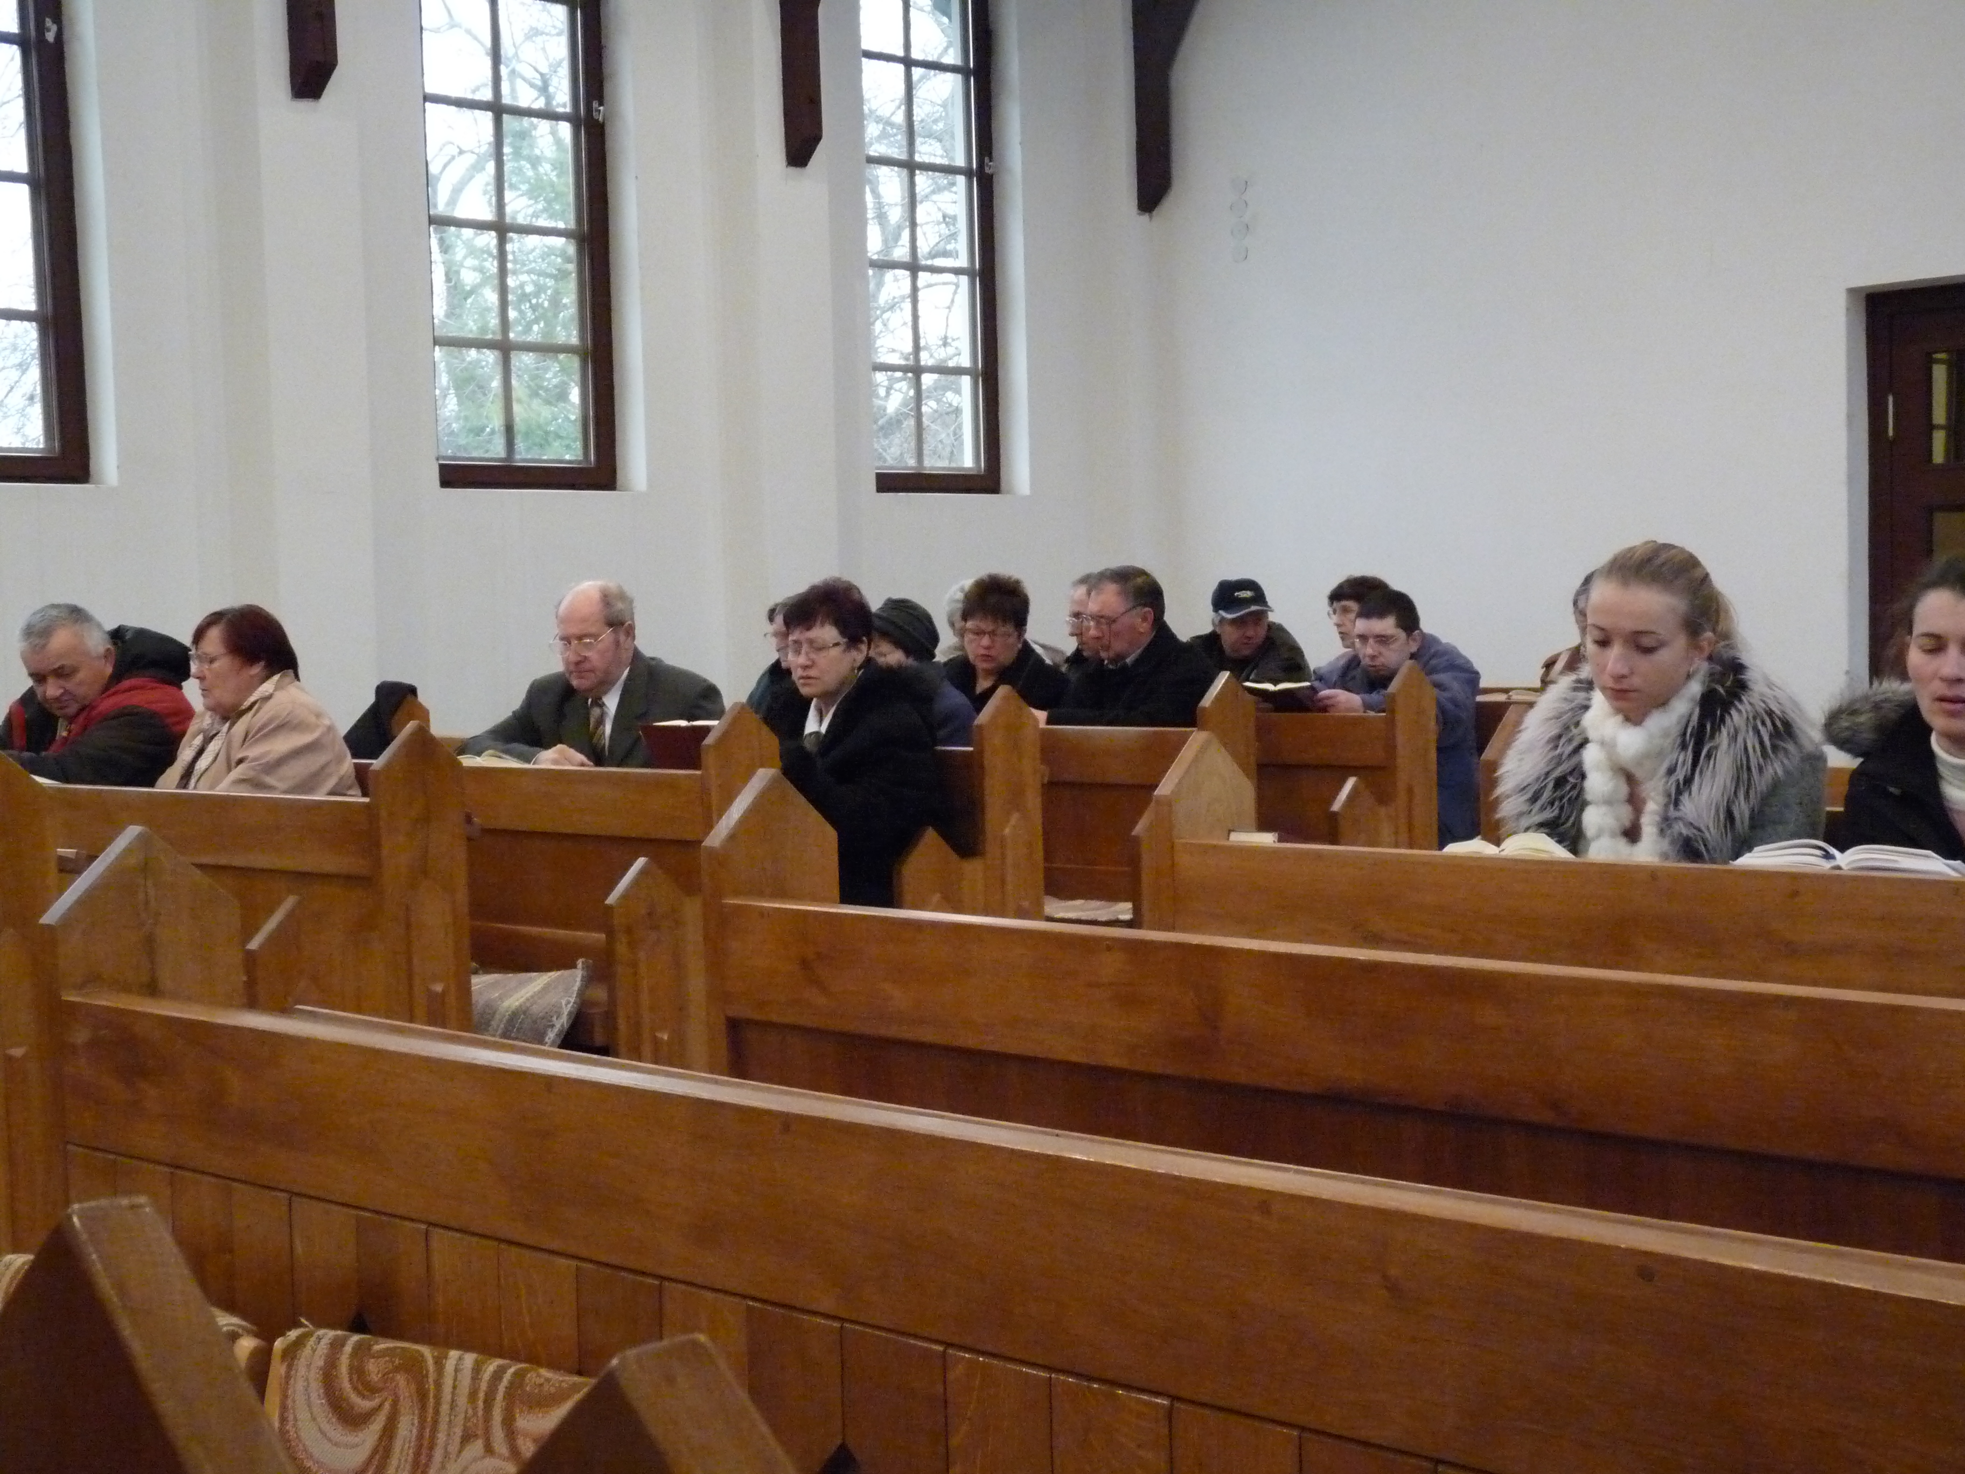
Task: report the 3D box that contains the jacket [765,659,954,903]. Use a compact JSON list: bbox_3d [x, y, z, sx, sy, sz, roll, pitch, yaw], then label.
[{"bbox_3d":[-0.286,0.168,5.923,0.520,0.670,0.480,1,4,43],"label":"jacket"}]

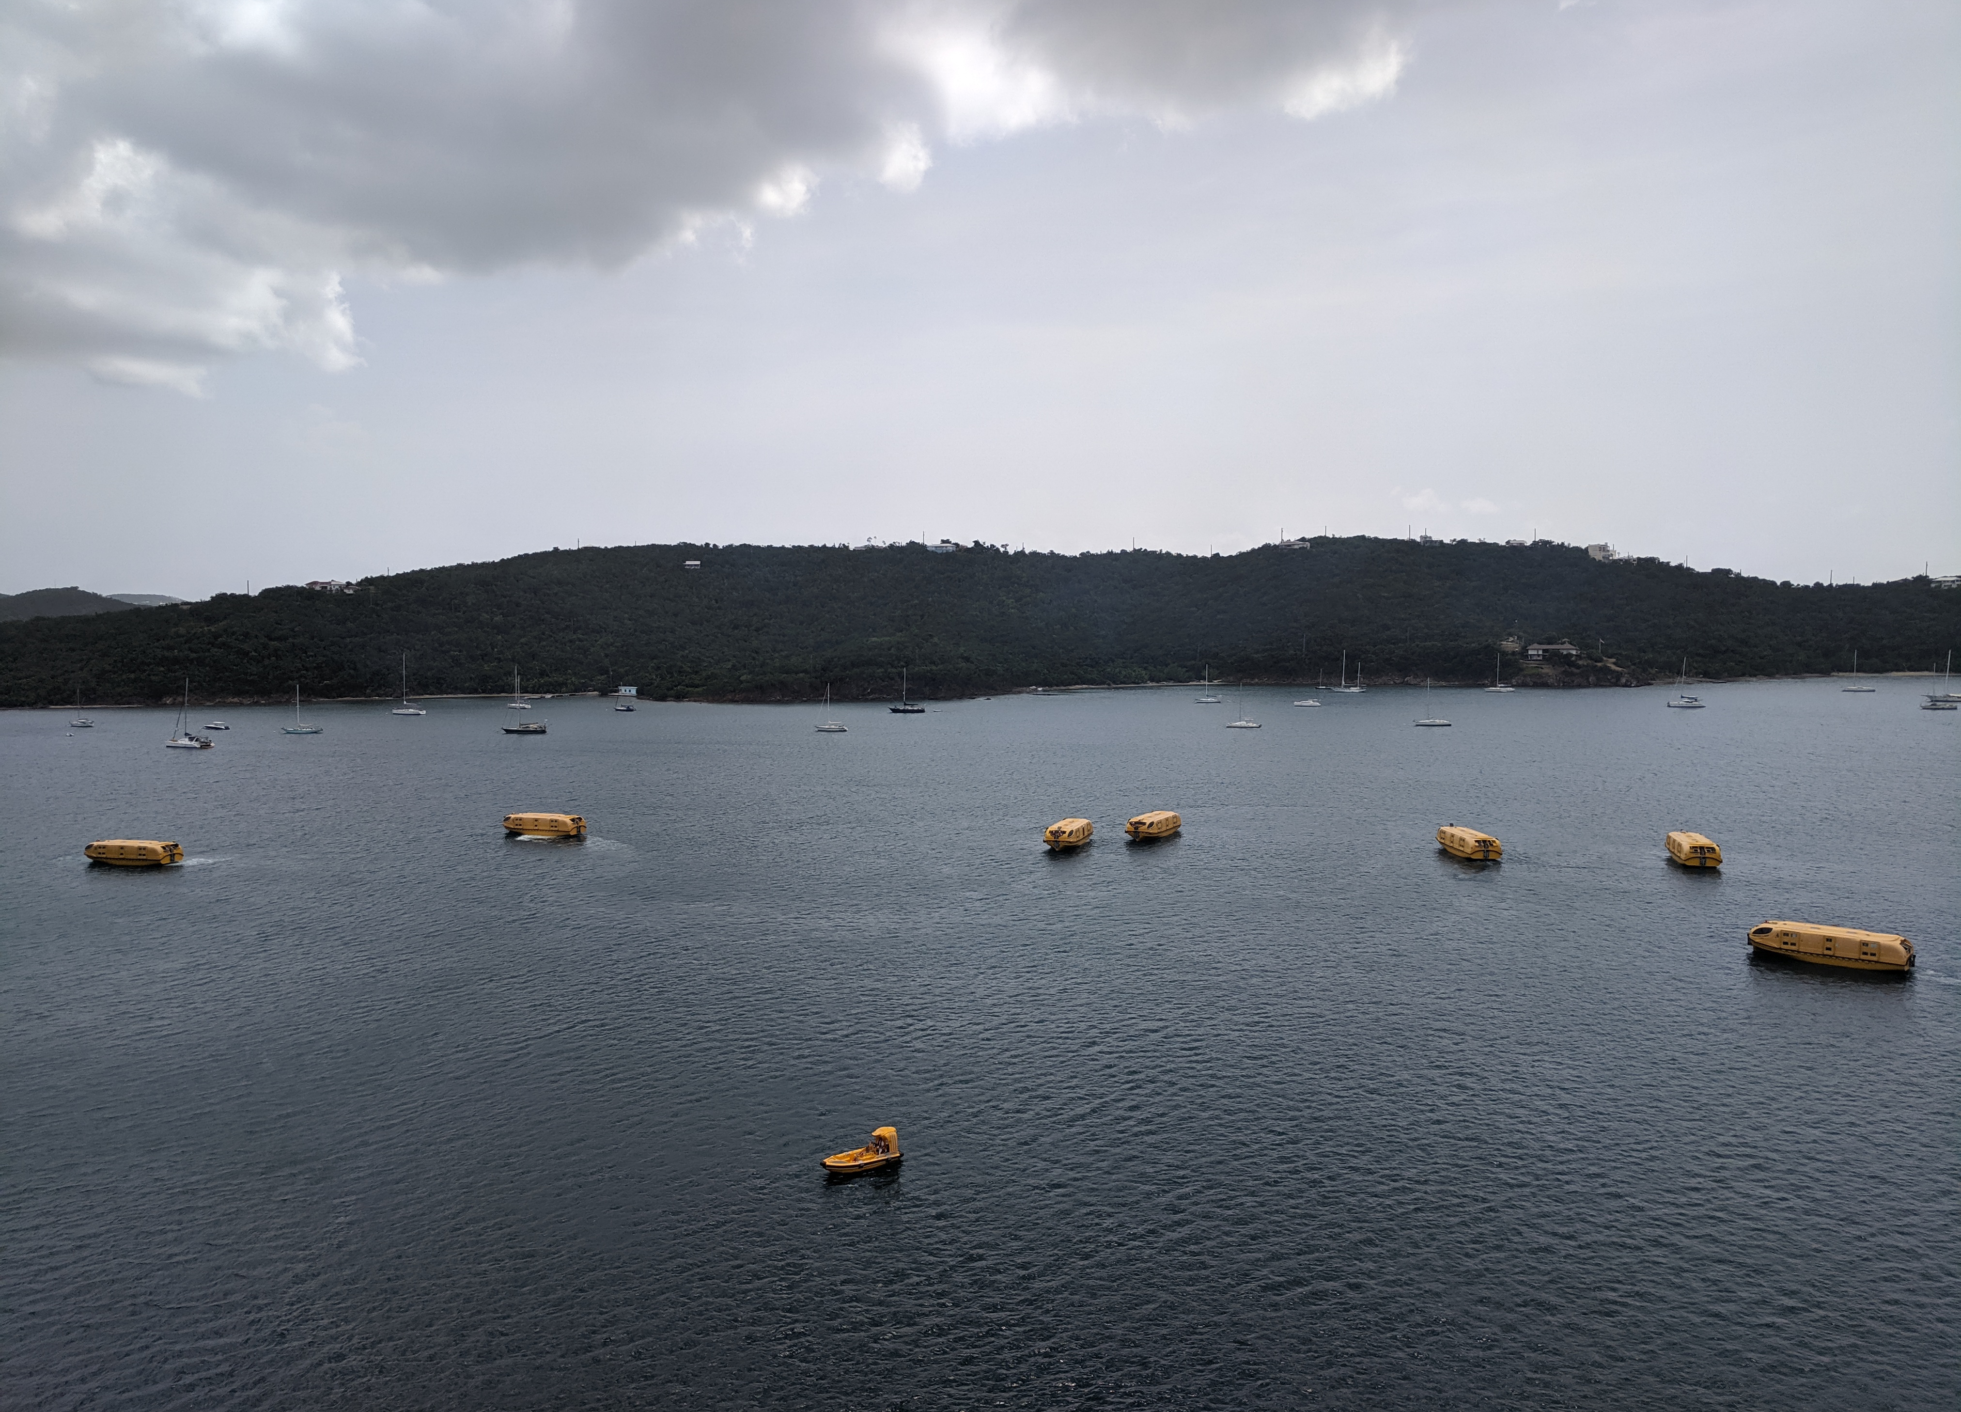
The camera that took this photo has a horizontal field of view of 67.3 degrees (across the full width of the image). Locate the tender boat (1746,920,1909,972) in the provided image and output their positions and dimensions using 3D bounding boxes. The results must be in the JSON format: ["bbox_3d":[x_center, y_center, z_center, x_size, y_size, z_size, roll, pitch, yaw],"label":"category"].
[{"bbox_3d":[100.380,28.240,174.340,16.700,3.700,5.550,2,5,40],"label":"tender boat"}]

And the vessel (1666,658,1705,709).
[{"bbox_3d":[280.400,-9.240,584.510,13.100,19.820,7.200,0,4,12],"label":"vessel"}]

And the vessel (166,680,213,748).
[{"bbox_3d":[-262.350,2.350,488.120,13.700,23.000,7.500,0,4,10],"label":"vessel"}]

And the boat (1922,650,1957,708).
[{"bbox_3d":[365.970,-8.660,561.690,10.840,19.500,3.800,1,4,20],"label":"boat"}]

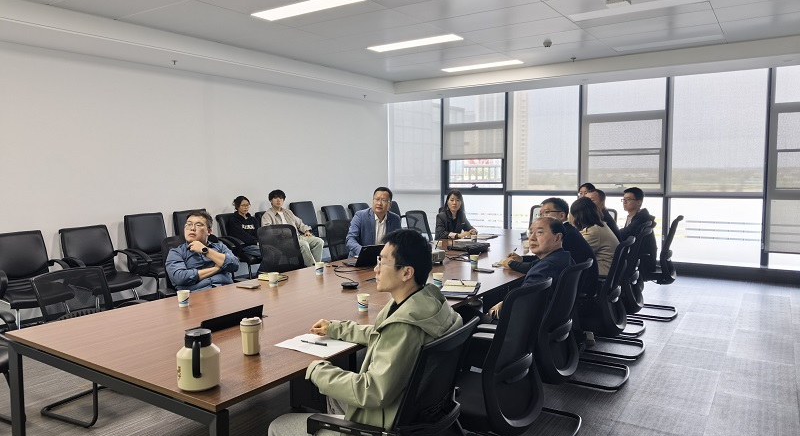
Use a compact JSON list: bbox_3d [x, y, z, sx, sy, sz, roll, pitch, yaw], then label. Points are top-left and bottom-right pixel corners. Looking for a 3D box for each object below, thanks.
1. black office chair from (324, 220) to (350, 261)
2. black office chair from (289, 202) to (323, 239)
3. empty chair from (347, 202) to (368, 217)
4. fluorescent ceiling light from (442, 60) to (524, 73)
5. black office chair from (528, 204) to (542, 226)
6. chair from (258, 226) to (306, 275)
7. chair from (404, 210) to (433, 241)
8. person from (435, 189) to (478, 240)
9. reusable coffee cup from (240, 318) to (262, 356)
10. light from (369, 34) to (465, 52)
[{"bbox_3d":[-0.350,0.551,5.705,0.626,1.040,0.586,3,6,38],"label":"black office chair"},{"bbox_3d":[-1.226,0.324,8.274,0.656,1.071,0.586,3,6,36],"label":"black office chair"},{"bbox_3d":[-0.521,0.258,9.231,0.660,0.970,0.600,3,6,34],"label":"empty chair"},{"bbox_3d":[1.147,-2.158,7.875,1.180,0.060,0.270,3,6,34],"label":"fluorescent ceiling light"},{"bbox_3d":[1.871,0.385,7.346,0.586,1.040,0.626,3,6,34],"label":"black office chair"},{"bbox_3d":[-1.008,0.592,5.258,0.630,0.980,0.600,2,6,32],"label":"chair"},{"bbox_3d":[0.385,0.471,6.539,0.600,1.040,0.580,3,6,39],"label":"chair"},{"bbox_3d":[0.731,0.308,6.822,0.550,1.310,0.750,-3,5,-26],"label":"person"},{"bbox_3d":[-0.640,0.504,2.369,0.090,0.157,0.090,-1,5,0],"label":"reusable coffee cup"},{"bbox_3d":[0.151,-2.054,6.506,1.200,0.060,0.290,3,6,34],"label":"light"}]

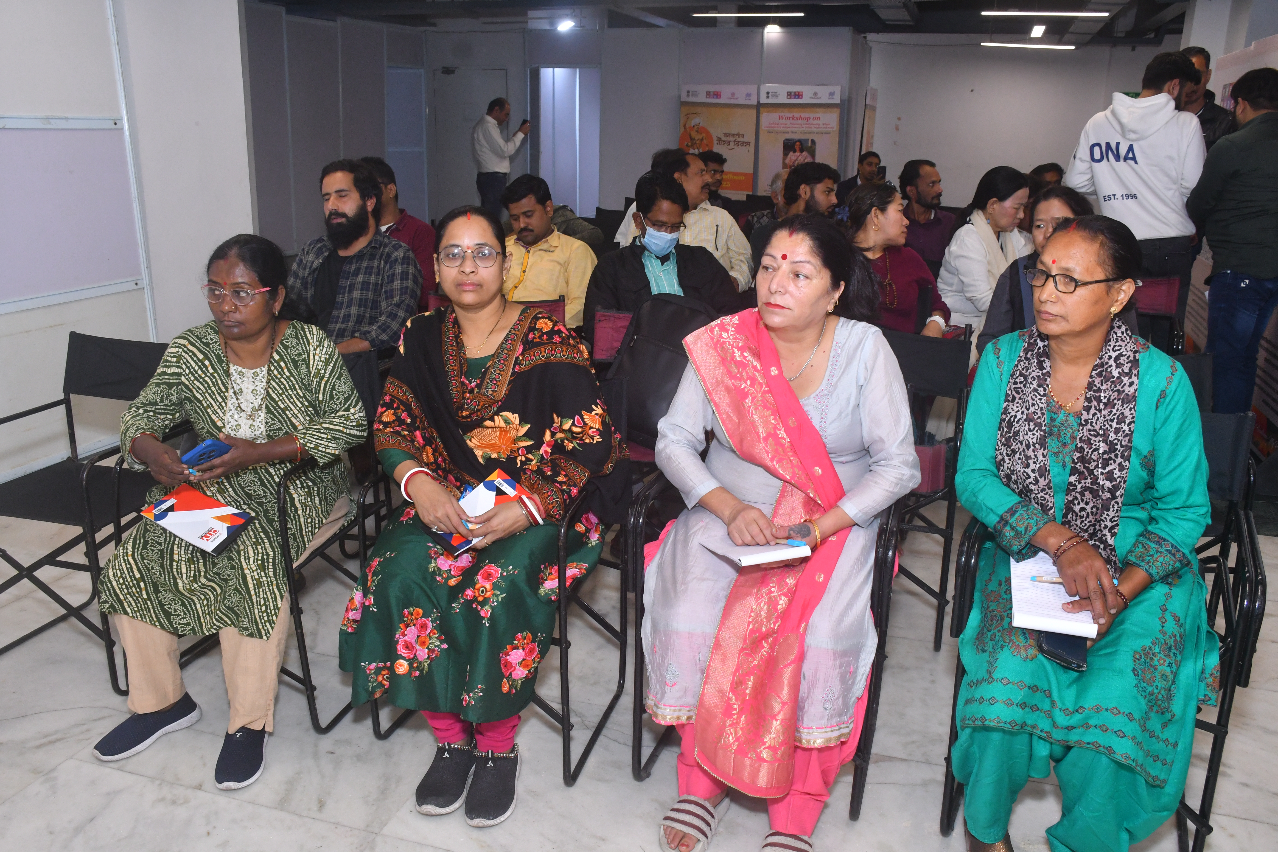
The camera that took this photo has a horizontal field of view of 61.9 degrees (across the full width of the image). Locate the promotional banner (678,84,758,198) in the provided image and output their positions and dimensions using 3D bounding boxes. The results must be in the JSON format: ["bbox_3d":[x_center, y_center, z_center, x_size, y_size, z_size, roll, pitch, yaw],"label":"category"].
[{"bbox_3d":[0.788,-2.476,10.828,0.780,1.890,0.120,0,15,-3],"label":"promotional banner"}]

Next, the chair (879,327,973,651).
[{"bbox_3d":[0.678,0.135,3.108,0.500,0.840,0.470,6,17,16],"label":"chair"}]

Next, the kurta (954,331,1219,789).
[{"bbox_3d":[0.921,0.254,2.244,0.580,0.830,0.630,5,16,15],"label":"kurta"}]

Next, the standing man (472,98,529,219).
[{"bbox_3d":[-1.302,-2.209,10.082,0.520,1.700,0.460,4,16,11],"label":"standing man"}]

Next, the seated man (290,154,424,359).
[{"bbox_3d":[-0.927,-0.191,3.371,0.530,1.270,0.740,6,17,16],"label":"seated man"}]

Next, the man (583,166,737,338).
[{"bbox_3d":[0.084,-0.219,3.736,0.580,1.280,0.780,2,15,3],"label":"man"}]

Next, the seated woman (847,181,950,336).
[{"bbox_3d":[0.834,-0.223,3.717,0.520,1.200,0.720,2,16,4],"label":"seated woman"}]

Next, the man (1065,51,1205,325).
[{"bbox_3d":[2.001,-0.603,4.367,0.540,1.750,0.380,15,21,41],"label":"man"}]

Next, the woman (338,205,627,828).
[{"bbox_3d":[-0.323,0.147,2.310,0.570,1.220,0.670,3,16,7],"label":"woman"}]

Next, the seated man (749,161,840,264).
[{"bbox_3d":[0.688,-0.427,4.495,0.520,1.290,0.750,-7,17,-26],"label":"seated man"}]

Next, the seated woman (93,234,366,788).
[{"bbox_3d":[-1.032,0.121,2.621,0.590,1.180,0.720,5,16,16],"label":"seated woman"}]

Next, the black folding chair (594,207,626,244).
[{"bbox_3d":[-0.104,-0.932,6.806,0.510,0.840,0.470,6,17,16],"label":"black folding chair"}]

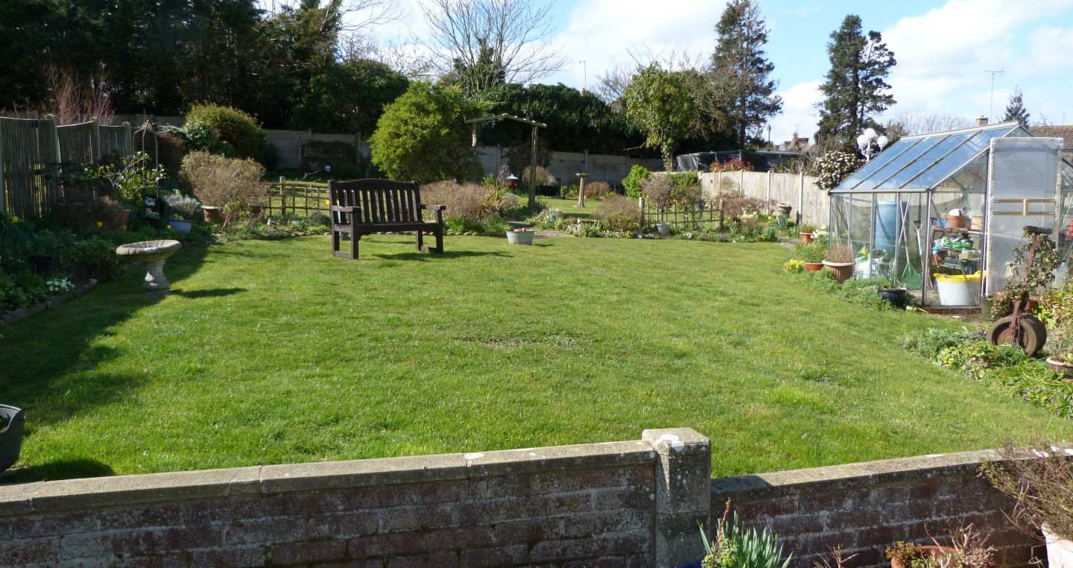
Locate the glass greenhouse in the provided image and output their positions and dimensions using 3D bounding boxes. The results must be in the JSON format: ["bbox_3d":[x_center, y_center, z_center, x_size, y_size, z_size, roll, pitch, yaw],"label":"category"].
[{"bbox_3d":[5.140,-0.890,9.682,1.968,1.999,2.520,-1,7,-3],"label":"glass greenhouse"}]

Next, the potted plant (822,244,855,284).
[{"bbox_3d":[3.861,-0.241,9.900,0.390,0.500,0.390,-1,6,0],"label":"potted plant"}]

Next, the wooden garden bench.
[{"bbox_3d":[-1.857,-0.820,9.641,1.240,0.910,0.600,-6,9,-40],"label":"wooden garden bench"}]

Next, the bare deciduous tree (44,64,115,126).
[{"bbox_3d":[-9.147,-2.926,15.500,1.500,3.000,1.400,-1,6,0],"label":"bare deciduous tree"}]

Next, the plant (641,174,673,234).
[{"bbox_3d":[2.441,-1.609,15.724,0.646,1.210,0.620,-1,7,0],"label":"plant"}]

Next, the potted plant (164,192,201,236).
[{"bbox_3d":[-4.902,-0.973,10.750,0.470,0.596,0.470,-1,7,0],"label":"potted plant"}]

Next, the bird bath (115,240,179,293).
[{"bbox_3d":[-3.245,-0.141,6.500,0.490,0.430,0.490,-1,6,0],"label":"bird bath"}]

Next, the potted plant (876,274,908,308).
[{"bbox_3d":[3.880,0.078,8.450,0.310,0.360,0.310,-1,6,0],"label":"potted plant"}]

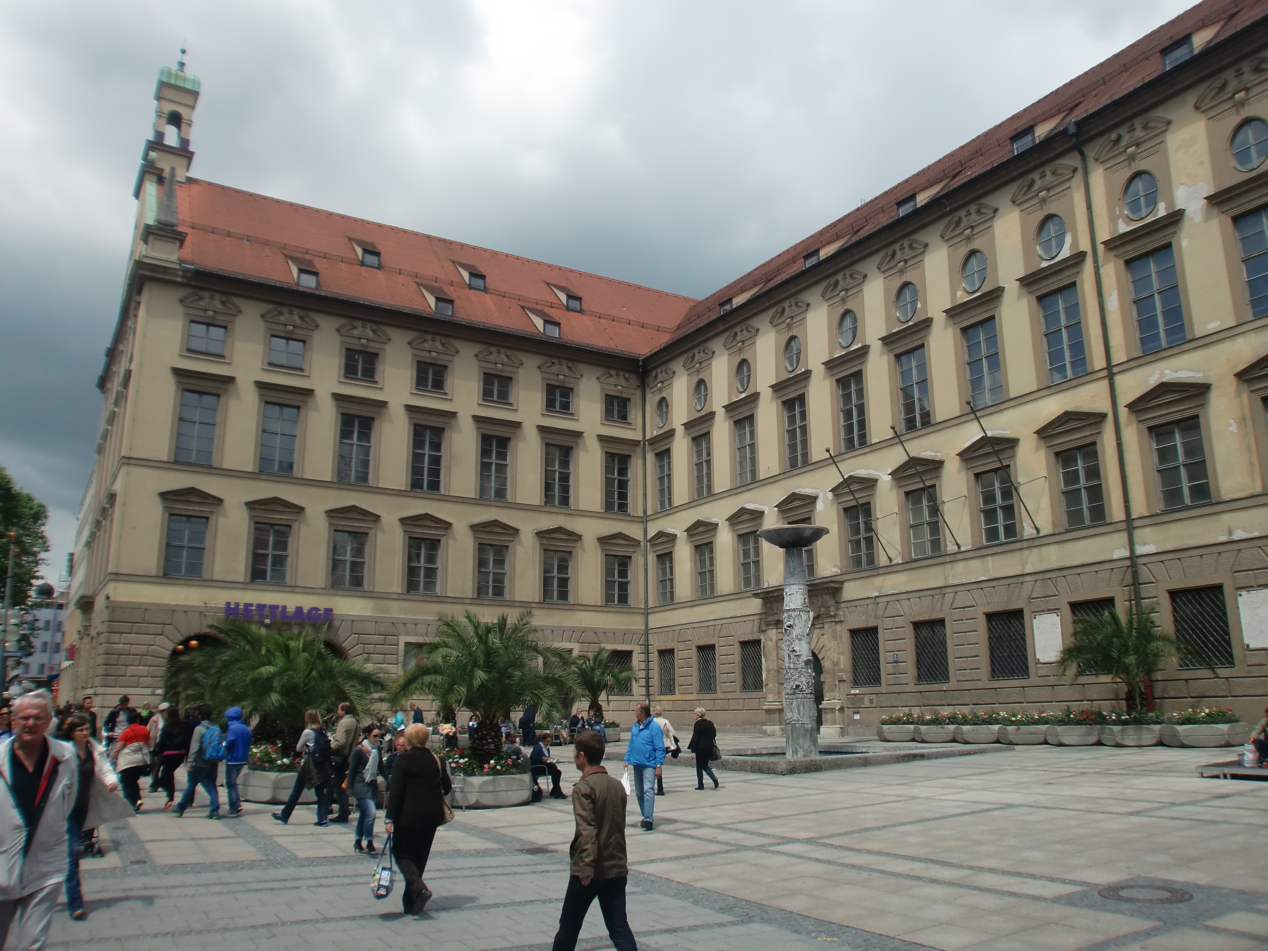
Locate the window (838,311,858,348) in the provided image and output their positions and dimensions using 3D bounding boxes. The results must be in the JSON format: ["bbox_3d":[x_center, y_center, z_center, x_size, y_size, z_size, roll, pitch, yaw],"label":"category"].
[{"bbox_3d":[9.170,-6.300,40.900,0.250,1.760,1.150,8,-16,-32],"label":"window"}]

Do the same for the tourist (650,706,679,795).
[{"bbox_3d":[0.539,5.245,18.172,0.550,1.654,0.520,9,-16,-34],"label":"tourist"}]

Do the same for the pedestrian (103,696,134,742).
[{"bbox_3d":[-9.327,4.863,17.089,0.580,1.770,0.420,9,-16,-33],"label":"pedestrian"}]

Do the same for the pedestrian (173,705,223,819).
[{"bbox_3d":[-6.865,4.521,15.020,0.750,1.698,0.520,-7,-15,26],"label":"pedestrian"}]

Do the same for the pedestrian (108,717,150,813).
[{"bbox_3d":[-8.257,4.694,15.642,0.600,1.640,0.550,10,-18,-37],"label":"pedestrian"}]

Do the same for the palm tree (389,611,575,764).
[{"bbox_3d":[-2.725,3.813,17.070,3.100,2.582,3.100,2,-14,-9],"label":"palm tree"}]

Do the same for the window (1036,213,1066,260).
[{"bbox_3d":[13.465,-7.673,30.711,0.270,1.620,1.100,8,-17,-31],"label":"window"}]

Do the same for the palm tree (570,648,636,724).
[{"bbox_3d":[-1.482,8.596,39.043,3.100,2.975,3.100,0,-13,-2],"label":"palm tree"}]

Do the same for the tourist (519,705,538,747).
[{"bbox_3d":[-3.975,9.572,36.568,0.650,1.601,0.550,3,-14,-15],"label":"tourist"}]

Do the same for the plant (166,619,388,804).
[{"bbox_3d":[-6.824,4.521,18.300,4.000,3.400,4.000,8,-16,-29],"label":"plant"}]

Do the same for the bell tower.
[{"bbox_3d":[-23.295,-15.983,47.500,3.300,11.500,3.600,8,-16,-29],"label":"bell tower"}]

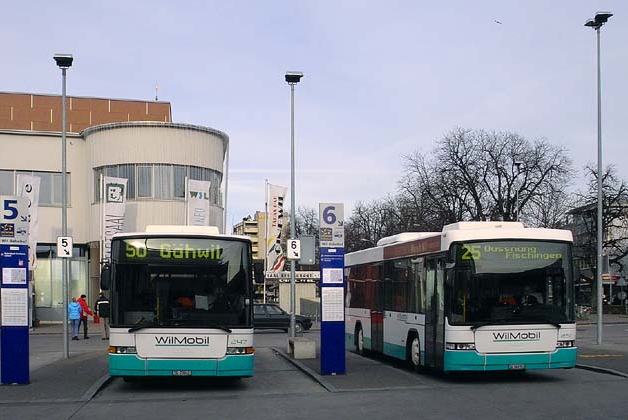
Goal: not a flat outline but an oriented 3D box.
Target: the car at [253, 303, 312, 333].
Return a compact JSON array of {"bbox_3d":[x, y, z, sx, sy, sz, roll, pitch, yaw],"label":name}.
[{"bbox_3d":[-2.199,5.083,42.200,4.450,1.400,1.700,0,-5,-5],"label":"car"}]

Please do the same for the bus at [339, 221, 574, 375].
[{"bbox_3d":[2.718,2.191,21.850,2.550,3.100,11.300,1,-5,-10],"label":"bus"}]

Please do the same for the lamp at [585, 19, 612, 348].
[{"bbox_3d":[8.719,-0.964,27.300,0.800,10.200,0.650,-2,-5,17],"label":"lamp"}]

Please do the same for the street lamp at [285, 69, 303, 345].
[{"bbox_3d":[-0.555,0.027,24.500,0.500,7.800,0.600,0,-5,0],"label":"street lamp"}]

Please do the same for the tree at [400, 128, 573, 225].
[{"bbox_3d":[11.598,0.975,60.000,11.700,12.900,11.000,0,-5,0],"label":"tree"}]

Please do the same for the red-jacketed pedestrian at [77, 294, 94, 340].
[{"bbox_3d":[-8.834,4.137,34.500,0.580,1.700,0.480,-5,-7,41],"label":"red-jacketed pedestrian"}]

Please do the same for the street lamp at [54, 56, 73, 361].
[{"bbox_3d":[-6.362,-0.089,22.800,0.500,7.800,0.600,0,-5,0],"label":"street lamp"}]

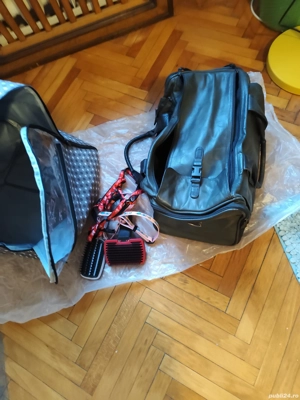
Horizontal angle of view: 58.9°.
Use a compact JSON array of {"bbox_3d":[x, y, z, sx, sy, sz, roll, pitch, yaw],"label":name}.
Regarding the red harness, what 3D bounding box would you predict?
[{"bbox_3d":[-0.130,0.023,0.956,0.123,0.045,0.297,31,78,17],"label":"red harness"}]

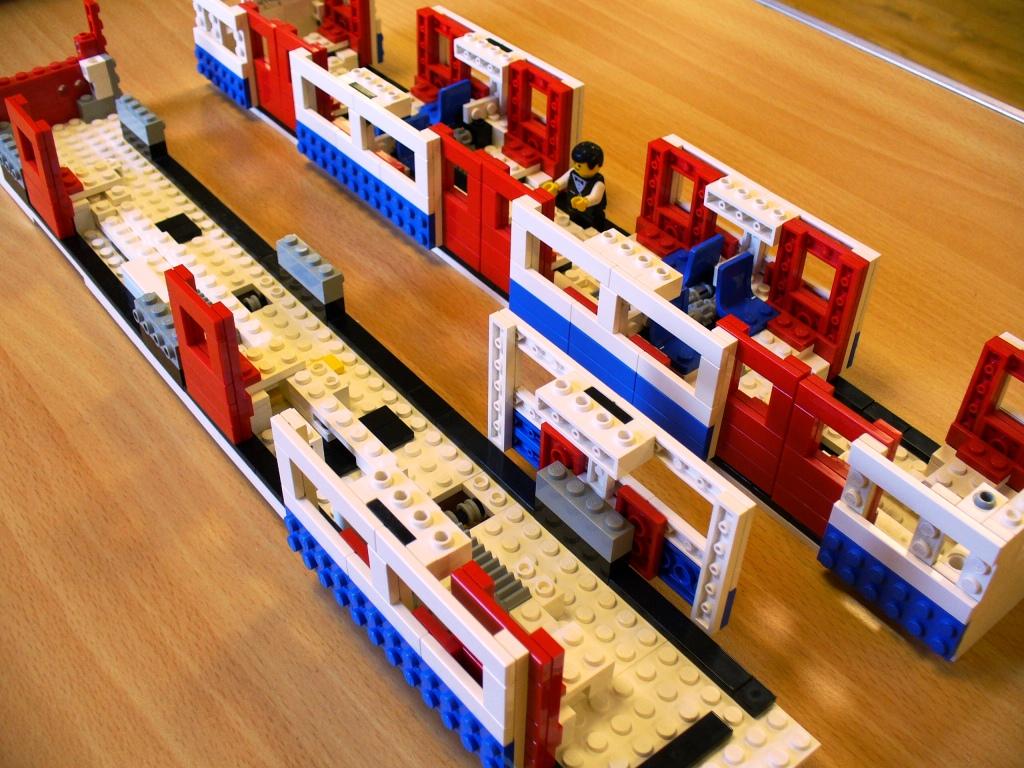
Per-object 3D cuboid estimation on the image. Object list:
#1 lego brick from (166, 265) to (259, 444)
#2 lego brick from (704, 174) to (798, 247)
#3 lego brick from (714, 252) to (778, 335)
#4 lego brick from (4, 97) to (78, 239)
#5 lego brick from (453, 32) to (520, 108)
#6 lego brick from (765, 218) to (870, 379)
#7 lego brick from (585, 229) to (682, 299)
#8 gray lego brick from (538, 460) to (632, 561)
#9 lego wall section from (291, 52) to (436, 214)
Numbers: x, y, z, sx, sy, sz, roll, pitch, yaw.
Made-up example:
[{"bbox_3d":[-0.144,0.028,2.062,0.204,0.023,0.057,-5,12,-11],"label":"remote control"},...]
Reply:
[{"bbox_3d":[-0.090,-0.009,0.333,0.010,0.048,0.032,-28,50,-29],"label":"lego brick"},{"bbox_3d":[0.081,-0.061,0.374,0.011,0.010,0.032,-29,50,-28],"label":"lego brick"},{"bbox_3d":[0.081,-0.031,0.374,0.016,0.019,0.018,-28,50,-29],"label":"lego brick"},{"bbox_3d":[-0.186,-0.086,0.434,0.007,0.048,0.032,-28,50,-29],"label":"lego brick"},{"bbox_3d":[-0.010,-0.132,0.466,0.013,0.025,0.033,-28,50,-29],"label":"lego brick"},{"bbox_3d":[0.102,-0.028,0.371,0.007,0.048,0.032,-28,50,-29],"label":"lego brick"},{"bbox_3d":[0.038,-0.037,0.345,0.013,0.010,0.032,-28,50,-29],"label":"lego brick"},{"bbox_3d":[0.021,0.036,0.321,0.008,0.011,0.033,-28,50,-29],"label":"gray lego brick"},{"bbox_3d":[-0.059,-0.101,0.431,0.006,0.032,0.096,-29,50,-28],"label":"lego wall section"}]

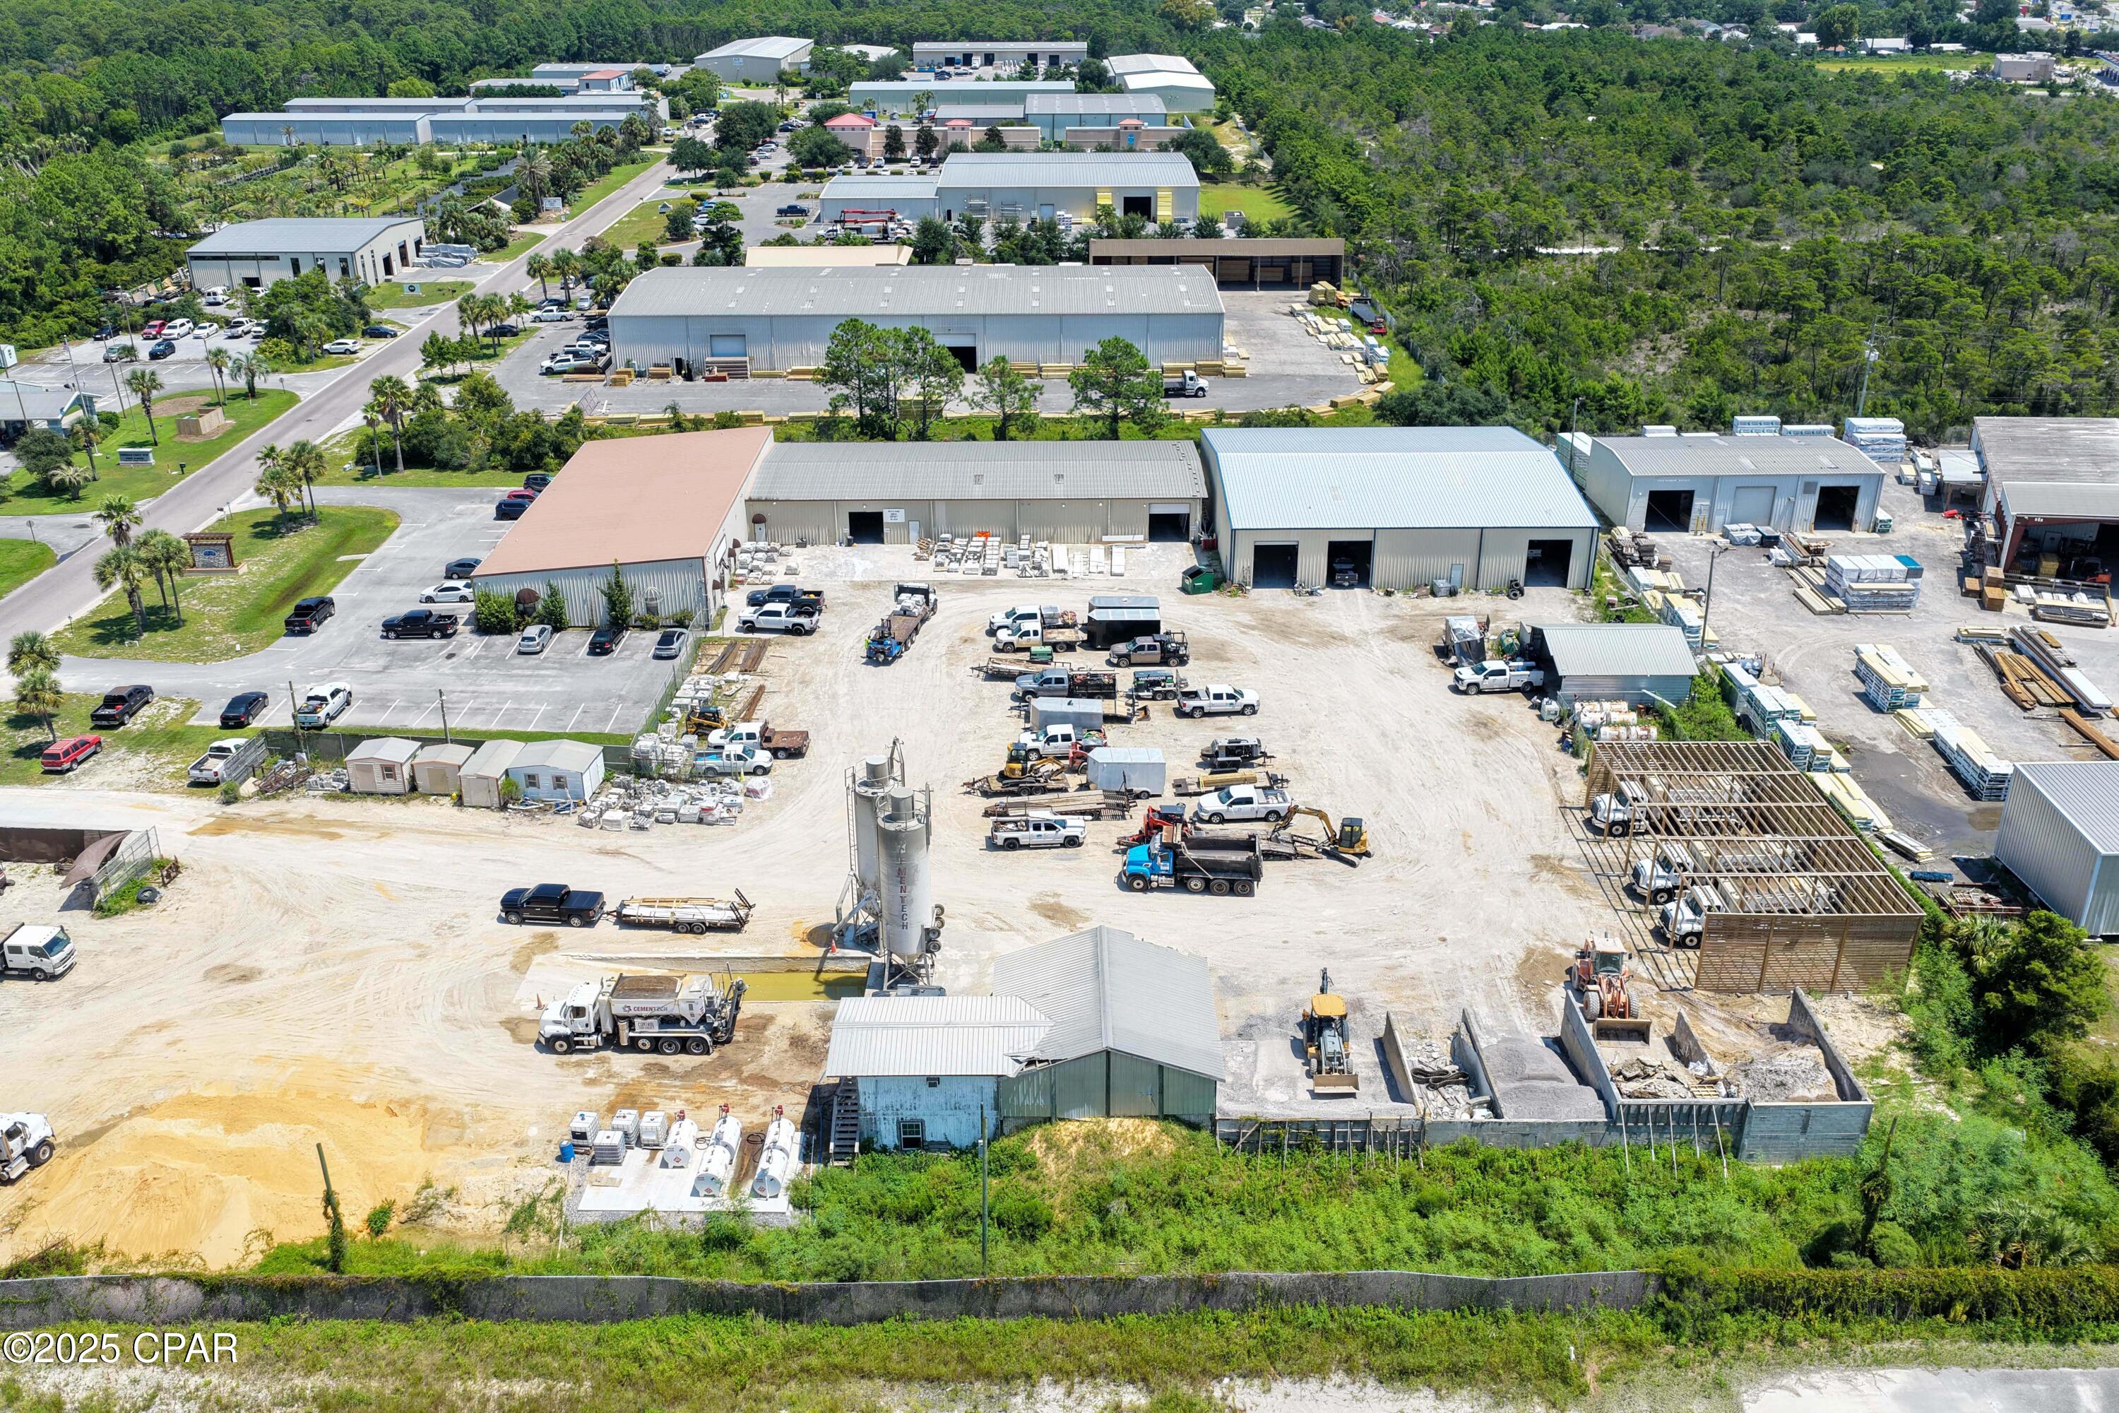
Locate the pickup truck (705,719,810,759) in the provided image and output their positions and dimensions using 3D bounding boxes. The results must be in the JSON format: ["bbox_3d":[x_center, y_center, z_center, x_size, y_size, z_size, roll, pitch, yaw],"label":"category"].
[{"bbox_3d":[-20.750,2.183,113.472,6.750,2.050,2.350,1,26,2],"label":"pickup truck"}]

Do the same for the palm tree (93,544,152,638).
[{"bbox_3d":[-73.349,-8.931,129.856,4.300,7.300,4.300,0,26,0],"label":"palm tree"}]

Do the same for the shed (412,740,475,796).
[{"bbox_3d":[-40.570,4.072,109.165,3.300,2.380,2.700,1,26,3],"label":"shed"}]

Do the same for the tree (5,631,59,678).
[{"bbox_3d":[-71.102,-2.267,115.304,3.800,6.600,3.800,0,26,0],"label":"tree"}]

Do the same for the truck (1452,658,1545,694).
[{"bbox_3d":[32.450,-2.311,121.682,6.300,2.000,2.060,-3,26,-7],"label":"truck"}]

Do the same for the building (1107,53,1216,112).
[{"bbox_3d":[26.844,-179.140,472.555,26.000,7.100,85.000,0,26,-1],"label":"building"}]

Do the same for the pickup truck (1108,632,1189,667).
[{"bbox_3d":[6.848,-4.363,125.612,5.900,2.100,2.050,0,26,0],"label":"pickup truck"}]

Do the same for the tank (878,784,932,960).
[{"bbox_3d":[-8.200,9.234,87.234,2.600,11.500,2.600,0,26,0],"label":"tank"}]

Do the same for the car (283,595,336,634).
[{"bbox_3d":[-60.402,-7.577,133.095,2.030,1.940,5.850,1,26,2],"label":"car"}]

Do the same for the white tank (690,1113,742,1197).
[{"bbox_3d":[-15.471,20.457,75.141,1.250,1.380,3.800,1,26,2],"label":"white tank"}]

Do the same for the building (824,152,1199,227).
[{"bbox_3d":[-8.685,-97.275,306.750,66.000,7.200,42.000,0,26,0],"label":"building"}]

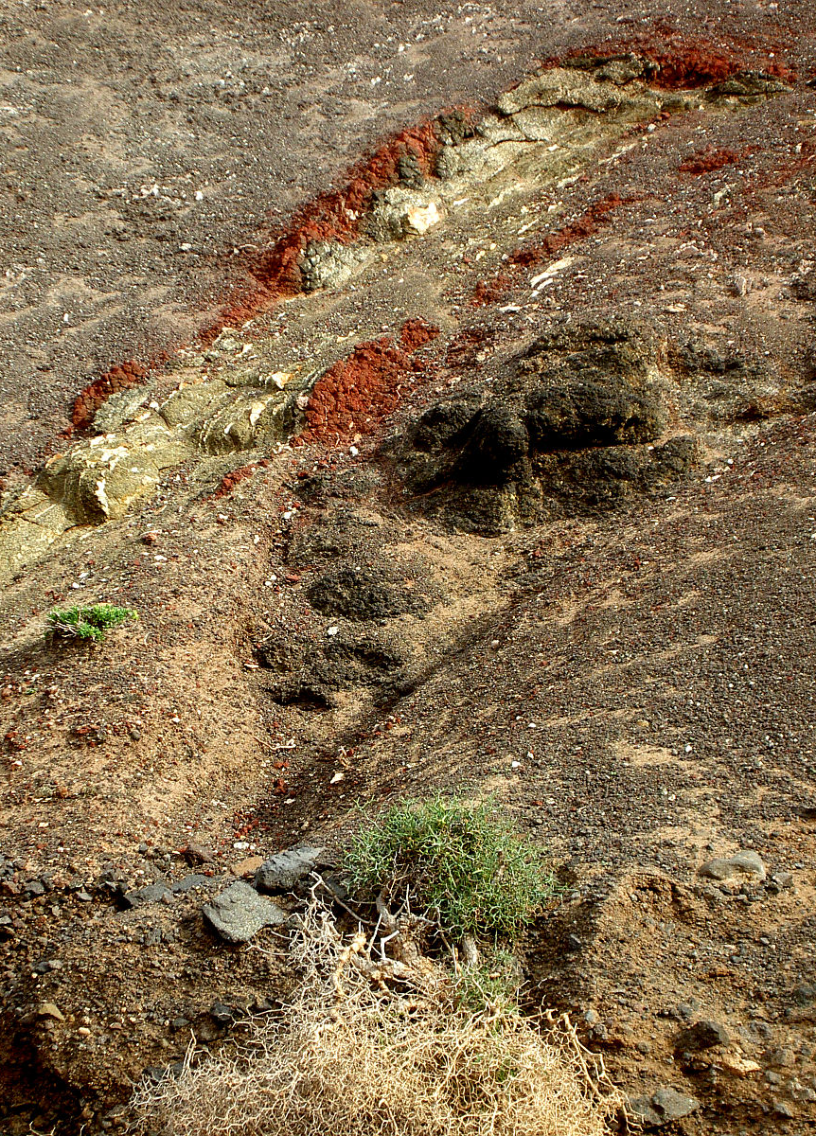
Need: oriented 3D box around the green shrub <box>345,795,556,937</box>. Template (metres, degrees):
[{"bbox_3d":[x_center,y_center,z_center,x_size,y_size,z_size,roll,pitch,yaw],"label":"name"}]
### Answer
[{"bbox_3d":[0.111,0.783,8.800,0.540,0.340,0.460,0,6,0],"label":"green shrub"}]

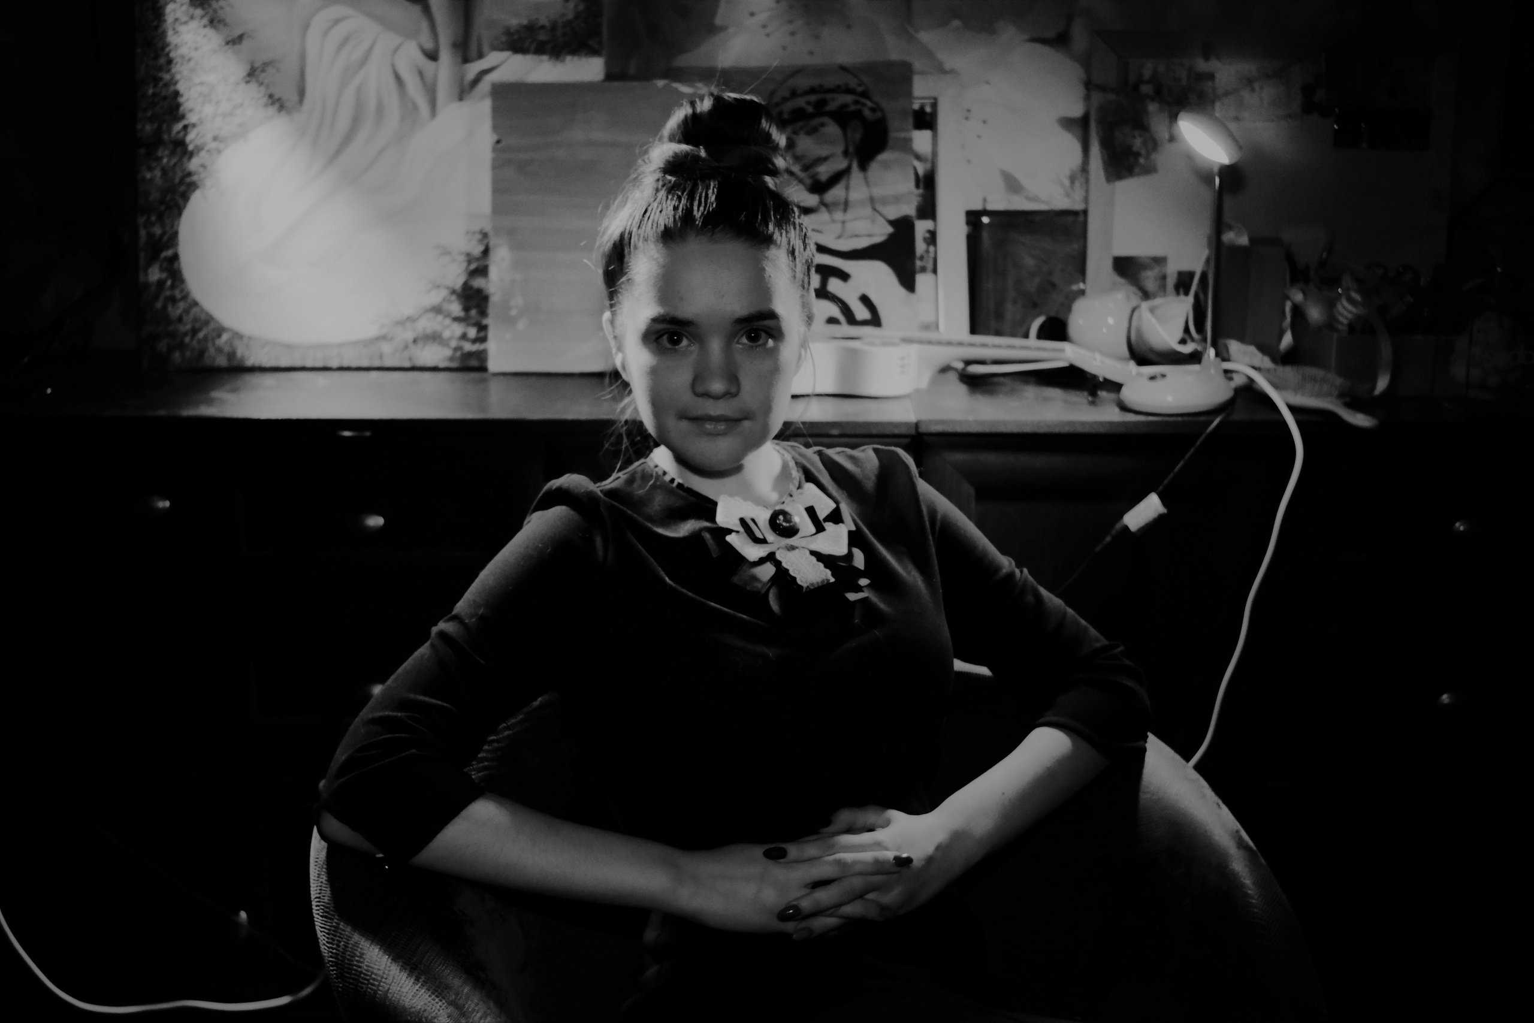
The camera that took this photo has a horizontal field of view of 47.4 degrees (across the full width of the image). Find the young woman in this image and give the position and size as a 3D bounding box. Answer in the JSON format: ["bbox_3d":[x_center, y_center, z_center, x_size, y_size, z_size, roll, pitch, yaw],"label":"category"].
[{"bbox_3d":[0.010,0.261,1.323,0.650,1.150,0.780,-3,12,-15],"label":"young woman"}]

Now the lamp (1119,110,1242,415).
[{"bbox_3d":[0.466,-0.283,1.966,0.143,0.330,0.127,-3,12,-15],"label":"lamp"}]

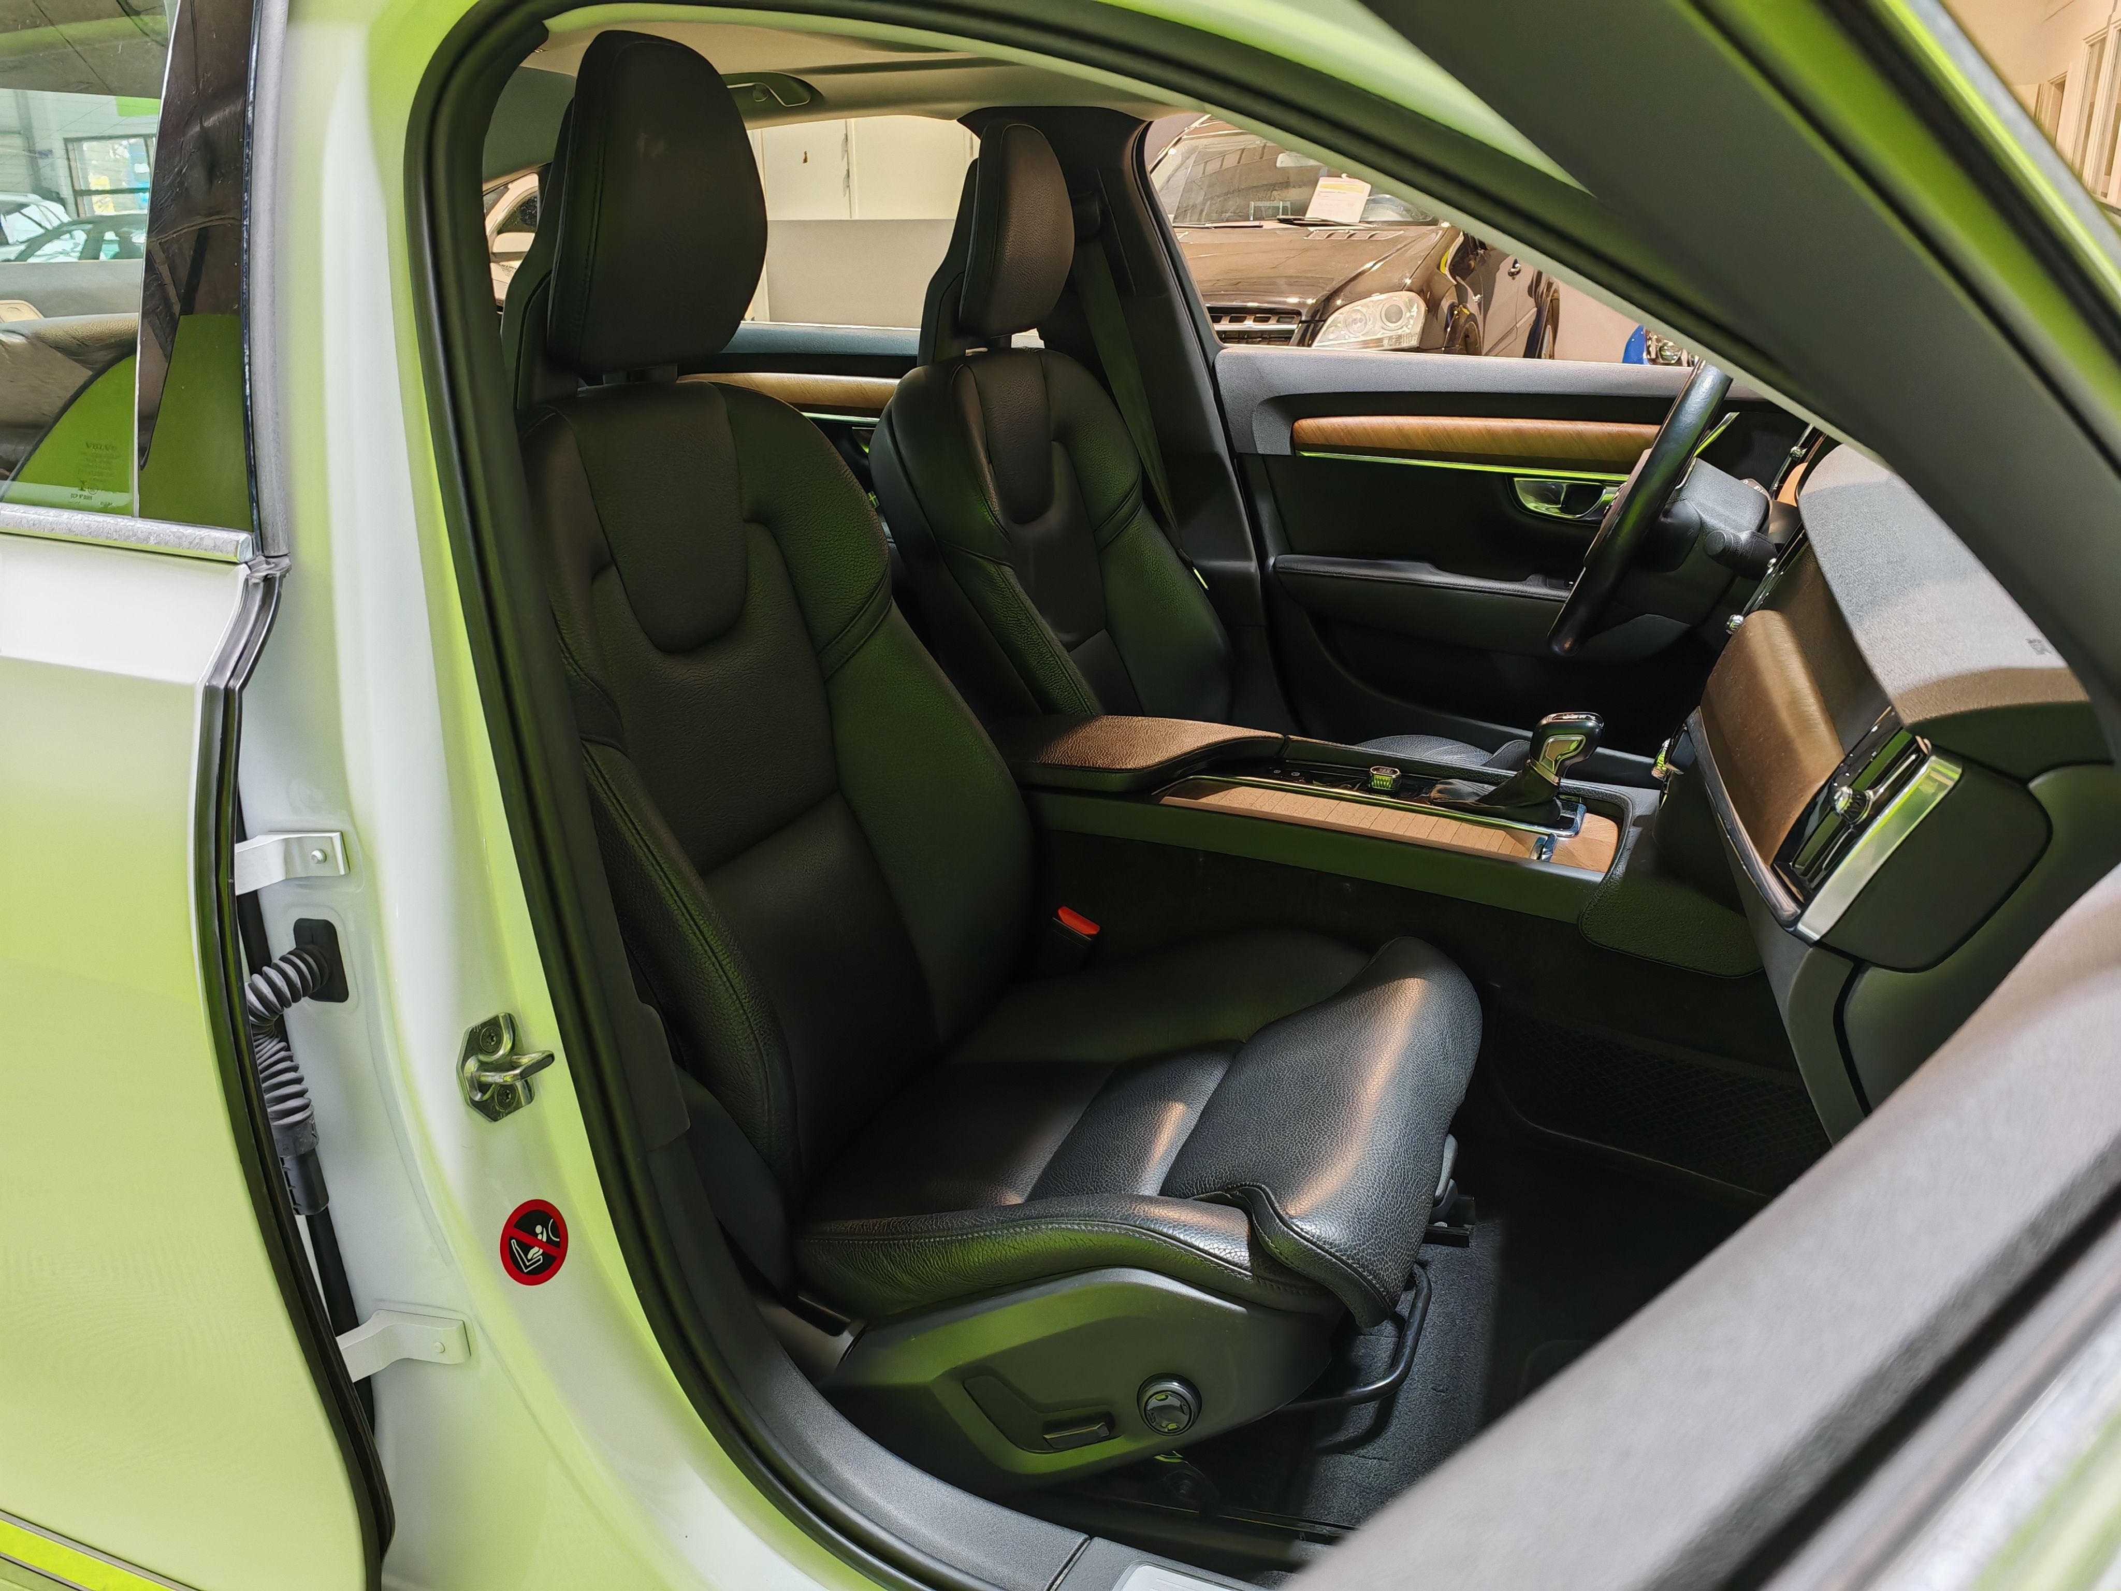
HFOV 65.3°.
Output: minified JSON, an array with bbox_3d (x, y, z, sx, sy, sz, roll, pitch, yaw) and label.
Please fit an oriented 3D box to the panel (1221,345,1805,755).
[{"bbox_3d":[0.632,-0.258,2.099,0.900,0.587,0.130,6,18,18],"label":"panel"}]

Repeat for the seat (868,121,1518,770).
[{"bbox_3d":[0.176,-0.277,1.865,0.700,0.910,0.530,6,18,18],"label":"seat"}]

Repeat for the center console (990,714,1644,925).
[{"bbox_3d":[0.174,0.002,1.542,0.710,0.155,0.250,6,18,18],"label":"center console"}]

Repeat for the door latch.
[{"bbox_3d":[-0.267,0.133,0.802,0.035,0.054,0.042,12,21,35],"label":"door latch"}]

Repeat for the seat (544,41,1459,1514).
[{"bbox_3d":[-0.057,-0.070,1.188,0.720,0.910,0.530,6,18,18],"label":"seat"}]

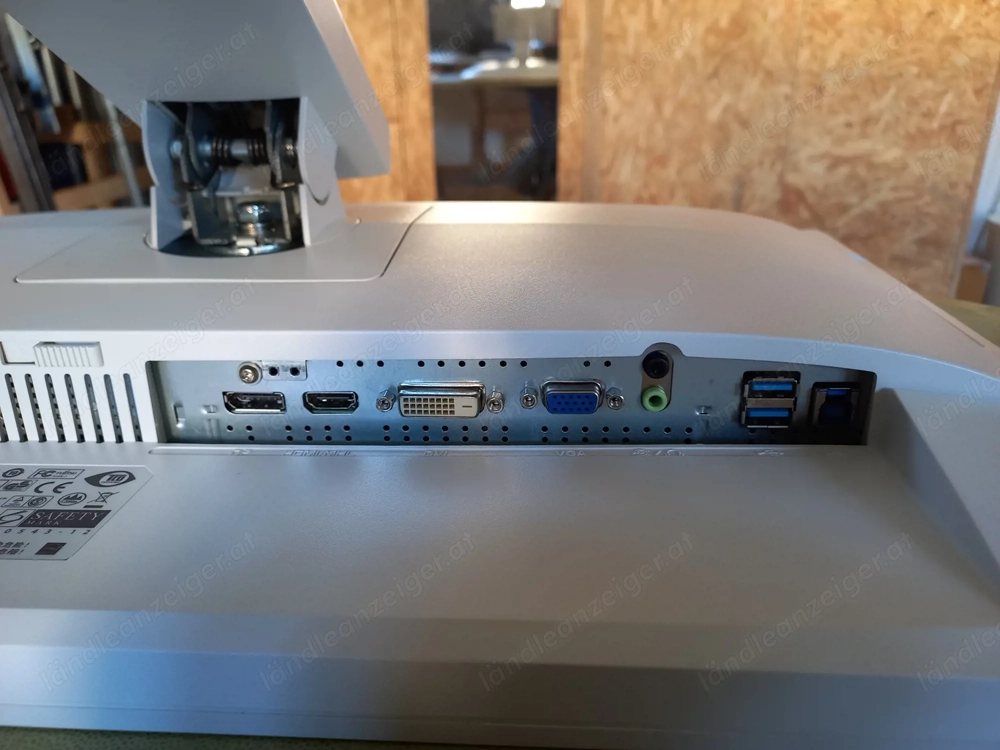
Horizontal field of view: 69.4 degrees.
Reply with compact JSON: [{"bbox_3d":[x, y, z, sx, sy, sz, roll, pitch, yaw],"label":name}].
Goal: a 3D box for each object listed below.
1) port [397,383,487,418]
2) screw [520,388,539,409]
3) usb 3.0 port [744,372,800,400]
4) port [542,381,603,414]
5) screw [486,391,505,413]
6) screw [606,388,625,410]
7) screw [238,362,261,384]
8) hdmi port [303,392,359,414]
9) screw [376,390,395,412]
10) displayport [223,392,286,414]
[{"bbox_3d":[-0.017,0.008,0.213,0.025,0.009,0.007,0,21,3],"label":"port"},{"bbox_3d":[0.009,0.007,0.211,0.005,0.005,0.005,0,21,3],"label":"screw"},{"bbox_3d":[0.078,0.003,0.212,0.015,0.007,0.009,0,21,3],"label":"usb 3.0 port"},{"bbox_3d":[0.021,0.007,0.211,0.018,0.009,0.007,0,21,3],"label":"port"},{"bbox_3d":[-0.001,0.008,0.213,0.005,0.005,0.005,0,21,3],"label":"screw"},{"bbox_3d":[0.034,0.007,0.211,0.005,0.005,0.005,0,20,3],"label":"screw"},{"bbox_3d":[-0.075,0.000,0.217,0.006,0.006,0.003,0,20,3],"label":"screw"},{"bbox_3d":[-0.051,0.007,0.222,0.017,0.007,0.008,0,21,3],"label":"hdmi port"},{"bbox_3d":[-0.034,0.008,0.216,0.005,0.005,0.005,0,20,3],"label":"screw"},{"bbox_3d":[-0.074,0.007,0.223,0.019,0.007,0.008,0,21,3],"label":"displayport"}]

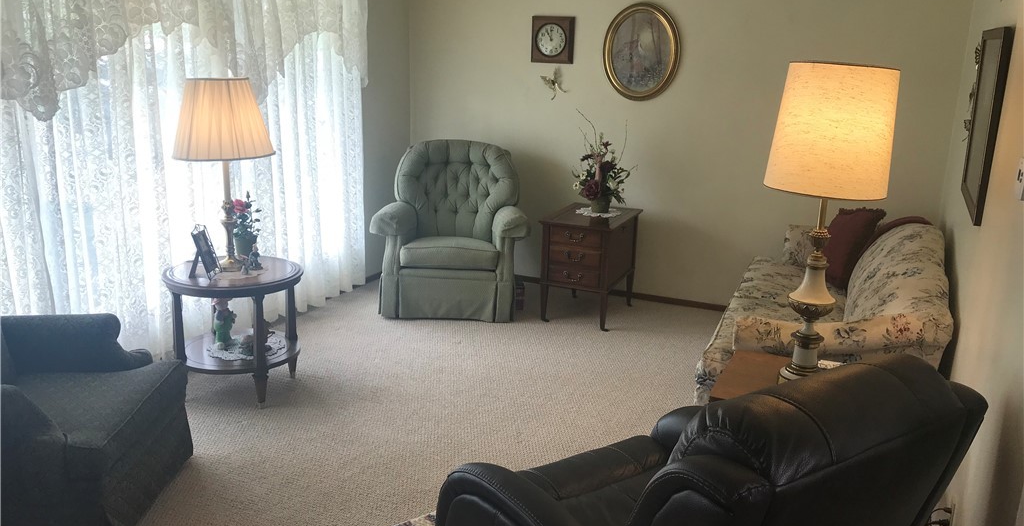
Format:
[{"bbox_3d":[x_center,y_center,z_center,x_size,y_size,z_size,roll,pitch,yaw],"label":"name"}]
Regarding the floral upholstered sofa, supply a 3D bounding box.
[{"bbox_3d":[1.508,0.207,3.974,0.910,0.920,2.020,8,17,23],"label":"floral upholstered sofa"}]

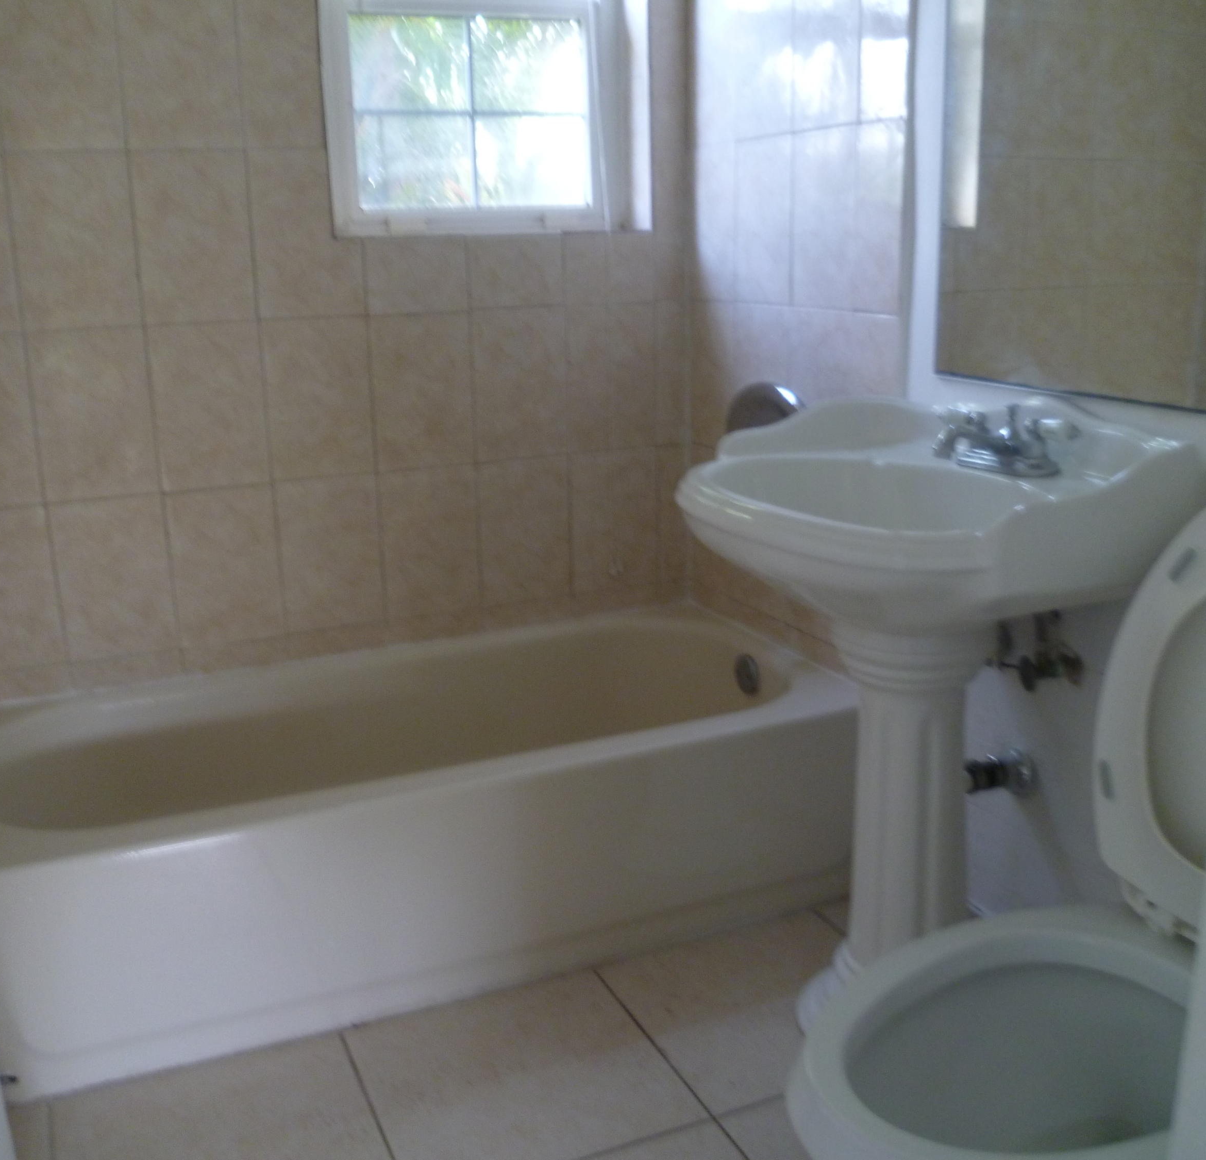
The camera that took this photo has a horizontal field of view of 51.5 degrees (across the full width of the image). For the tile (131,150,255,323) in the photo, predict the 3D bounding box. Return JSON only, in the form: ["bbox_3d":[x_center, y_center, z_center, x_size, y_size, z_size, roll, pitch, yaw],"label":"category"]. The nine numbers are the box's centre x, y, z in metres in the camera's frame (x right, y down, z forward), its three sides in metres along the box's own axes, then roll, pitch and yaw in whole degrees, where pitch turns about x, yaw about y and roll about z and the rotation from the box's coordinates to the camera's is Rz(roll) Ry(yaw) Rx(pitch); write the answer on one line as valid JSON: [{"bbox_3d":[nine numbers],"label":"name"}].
[{"bbox_3d":[-0.745,-0.623,2.281,0.202,0.304,0.010,-7,15,-22],"label":"tile"}]

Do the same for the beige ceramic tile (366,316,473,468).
[{"bbox_3d":[-0.352,-0.370,2.446,0.201,0.302,0.010,-8,16,-22],"label":"beige ceramic tile"}]

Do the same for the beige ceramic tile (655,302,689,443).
[{"bbox_3d":[0.147,-0.436,2.653,0.074,0.302,0.010,-8,16,-22],"label":"beige ceramic tile"}]

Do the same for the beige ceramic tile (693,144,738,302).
[{"bbox_3d":[0.221,-0.707,2.496,0.010,0.302,0.200,-8,16,-22],"label":"beige ceramic tile"}]

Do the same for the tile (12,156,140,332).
[{"bbox_3d":[-0.900,-0.578,2.136,0.201,0.302,0.010,-8,16,-22],"label":"tile"}]

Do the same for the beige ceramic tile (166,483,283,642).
[{"bbox_3d":[-0.728,-0.030,2.431,0.202,0.304,0.010,-7,15,-22],"label":"beige ceramic tile"}]

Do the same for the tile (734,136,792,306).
[{"bbox_3d":[0.297,-0.653,2.289,0.010,0.298,0.198,-8,16,-22],"label":"tile"}]

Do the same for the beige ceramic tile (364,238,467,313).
[{"bbox_3d":[-0.356,-0.583,2.388,0.201,0.140,0.010,-8,16,-22],"label":"beige ceramic tile"}]

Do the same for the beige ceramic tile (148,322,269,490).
[{"bbox_3d":[-0.712,-0.314,2.267,0.198,0.298,0.010,-8,16,-22],"label":"beige ceramic tile"}]

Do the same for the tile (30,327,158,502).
[{"bbox_3d":[-0.899,-0.292,2.214,0.201,0.302,0.010,-8,16,-22],"label":"tile"}]

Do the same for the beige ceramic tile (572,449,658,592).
[{"bbox_3d":[0.025,-0.124,2.644,0.198,0.298,0.010,-8,16,-22],"label":"beige ceramic tile"}]

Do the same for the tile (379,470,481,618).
[{"bbox_3d":[-0.347,-0.079,2.523,0.201,0.299,0.010,-8,16,-22],"label":"tile"}]

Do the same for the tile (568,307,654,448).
[{"bbox_3d":[0.018,-0.413,2.566,0.198,0.298,0.010,-8,16,-22],"label":"tile"}]

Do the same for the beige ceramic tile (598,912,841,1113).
[{"bbox_3d":[0.259,0.656,1.949,0.411,0.010,0.417,-7,15,-22],"label":"beige ceramic tile"}]

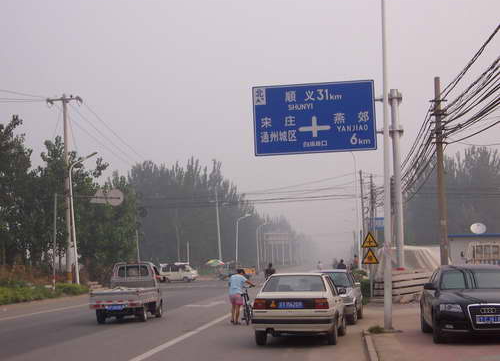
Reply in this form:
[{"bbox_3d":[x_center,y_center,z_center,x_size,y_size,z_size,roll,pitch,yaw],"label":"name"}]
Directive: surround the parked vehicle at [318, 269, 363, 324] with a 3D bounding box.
[{"bbox_3d":[2.261,3.250,29.756,1.660,1.440,4.200,-1,-5,8],"label":"parked vehicle"}]

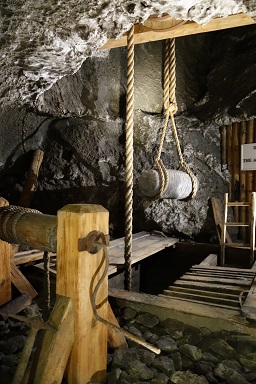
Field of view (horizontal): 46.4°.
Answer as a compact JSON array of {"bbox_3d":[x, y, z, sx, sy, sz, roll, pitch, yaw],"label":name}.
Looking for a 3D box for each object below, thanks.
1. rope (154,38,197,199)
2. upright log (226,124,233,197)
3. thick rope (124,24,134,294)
[{"bbox_3d":[0.531,-0.849,3.450,0.460,1.860,0.330,1,0,-42],"label":"rope"},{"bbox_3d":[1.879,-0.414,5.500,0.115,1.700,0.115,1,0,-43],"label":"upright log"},{"bbox_3d":[0.015,-0.335,2.900,0.066,2.650,0.066,1,0,0],"label":"thick rope"}]

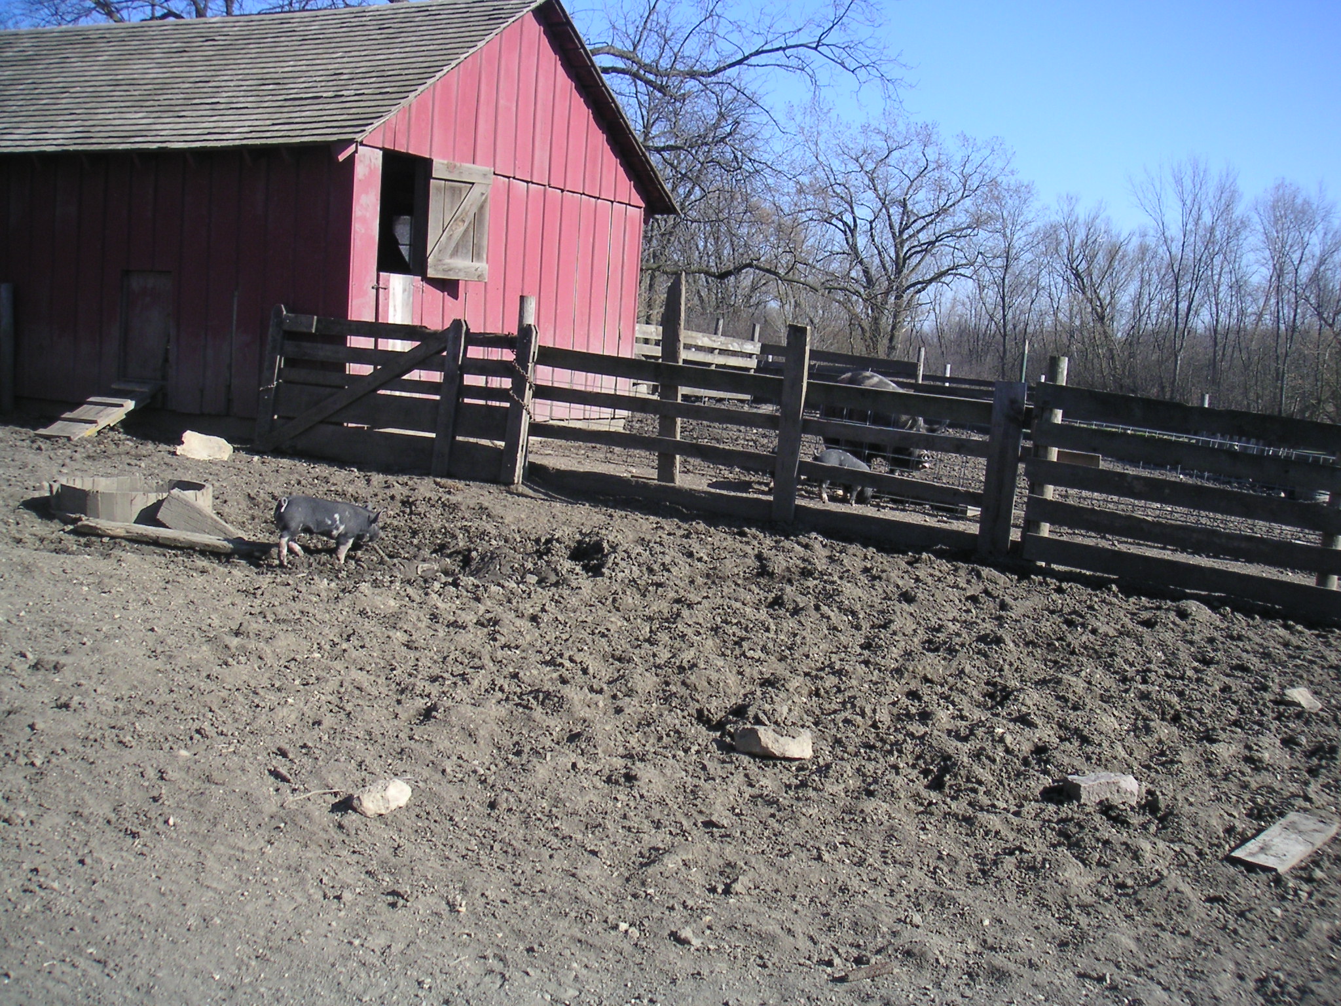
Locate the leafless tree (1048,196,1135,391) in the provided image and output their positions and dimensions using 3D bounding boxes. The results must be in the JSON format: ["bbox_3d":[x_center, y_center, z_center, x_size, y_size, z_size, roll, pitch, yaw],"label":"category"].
[{"bbox_3d":[16.553,-8.235,58.000,3.300,7.600,3.200,5,6,15],"label":"leafless tree"}]

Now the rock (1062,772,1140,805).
[{"bbox_3d":[1.304,0.866,4.463,0.185,0.075,0.125,1,8,-1],"label":"rock"}]

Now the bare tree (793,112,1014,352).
[{"bbox_3d":[8.592,-9.884,55.000,7.800,9.200,7.200,4,6,8],"label":"bare tree"}]

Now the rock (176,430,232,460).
[{"bbox_3d":[-3.511,-0.434,11.100,0.390,0.180,0.260,2,6,-18],"label":"rock"}]

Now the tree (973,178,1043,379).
[{"bbox_3d":[13.312,-8.772,58.000,2.700,7.800,2.700,4,6,12],"label":"tree"}]

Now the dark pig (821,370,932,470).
[{"bbox_3d":[1.789,-0.695,12.600,0.450,0.870,1.400,0,7,-31],"label":"dark pig"}]

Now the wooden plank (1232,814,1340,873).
[{"bbox_3d":[1.725,0.948,4.137,0.132,0.024,0.490,9,11,41],"label":"wooden plank"}]

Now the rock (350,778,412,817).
[{"bbox_3d":[-0.828,0.843,4.209,0.155,0.080,0.115,-2,9,-24],"label":"rock"}]

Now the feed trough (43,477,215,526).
[{"bbox_3d":[-3.371,-0.016,9.188,0.950,0.190,0.820,-2,9,-20],"label":"feed trough"}]

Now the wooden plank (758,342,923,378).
[{"bbox_3d":[2.370,-2.044,20.900,2.420,0.155,0.040,11,8,30],"label":"wooden plank"}]

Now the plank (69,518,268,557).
[{"bbox_3d":[-2.803,0.193,8.214,1.220,0.080,0.180,5,9,21],"label":"plank"}]

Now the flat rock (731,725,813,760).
[{"bbox_3d":[0.334,0.785,4.815,0.240,0.080,0.130,1,8,-4],"label":"flat rock"}]

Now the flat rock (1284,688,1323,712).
[{"bbox_3d":[2.665,0.830,6.200,0.145,0.070,0.110,6,6,24],"label":"flat rock"}]

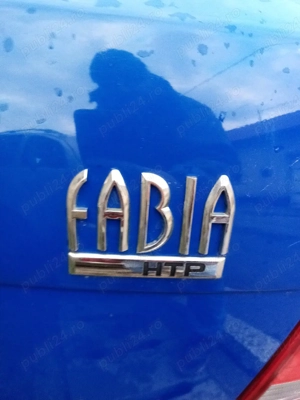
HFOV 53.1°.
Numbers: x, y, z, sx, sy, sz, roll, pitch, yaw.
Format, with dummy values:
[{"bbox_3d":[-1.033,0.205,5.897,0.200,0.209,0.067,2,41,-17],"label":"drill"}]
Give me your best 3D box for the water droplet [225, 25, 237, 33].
[{"bbox_3d":[0.057,-0.121,0.212,0.009,0.006,0.002,3,12,-5],"label":"water droplet"}]

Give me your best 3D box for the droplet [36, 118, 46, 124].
[{"bbox_3d":[-0.078,-0.056,0.215,0.007,0.004,0.002,3,12,-5],"label":"droplet"}]

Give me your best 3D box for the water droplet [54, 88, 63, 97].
[{"bbox_3d":[-0.065,-0.076,0.212,0.006,0.006,0.002,3,12,-5],"label":"water droplet"}]

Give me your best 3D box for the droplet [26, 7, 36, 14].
[{"bbox_3d":[-0.079,-0.126,0.200,0.007,0.005,0.002,3,12,-5],"label":"droplet"}]

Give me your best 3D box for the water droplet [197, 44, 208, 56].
[{"bbox_3d":[0.038,-0.106,0.213,0.009,0.009,0.003,3,12,-5],"label":"water droplet"}]

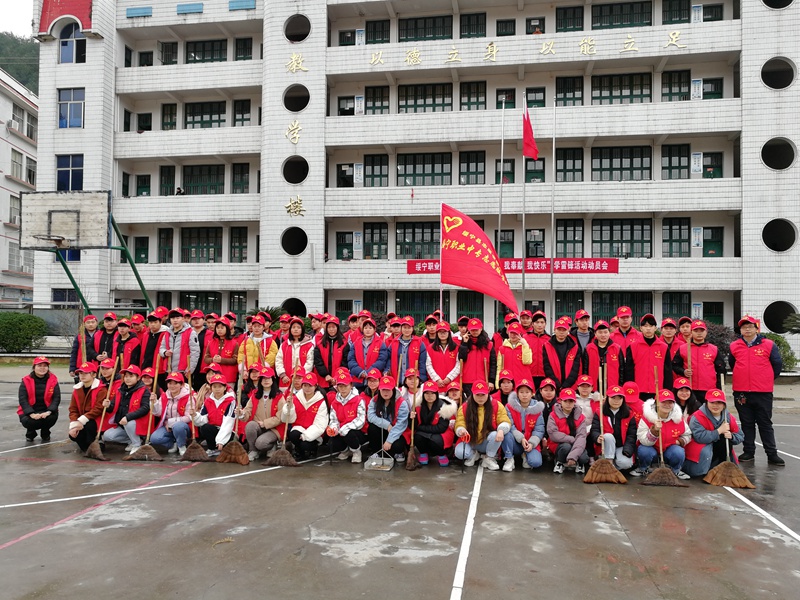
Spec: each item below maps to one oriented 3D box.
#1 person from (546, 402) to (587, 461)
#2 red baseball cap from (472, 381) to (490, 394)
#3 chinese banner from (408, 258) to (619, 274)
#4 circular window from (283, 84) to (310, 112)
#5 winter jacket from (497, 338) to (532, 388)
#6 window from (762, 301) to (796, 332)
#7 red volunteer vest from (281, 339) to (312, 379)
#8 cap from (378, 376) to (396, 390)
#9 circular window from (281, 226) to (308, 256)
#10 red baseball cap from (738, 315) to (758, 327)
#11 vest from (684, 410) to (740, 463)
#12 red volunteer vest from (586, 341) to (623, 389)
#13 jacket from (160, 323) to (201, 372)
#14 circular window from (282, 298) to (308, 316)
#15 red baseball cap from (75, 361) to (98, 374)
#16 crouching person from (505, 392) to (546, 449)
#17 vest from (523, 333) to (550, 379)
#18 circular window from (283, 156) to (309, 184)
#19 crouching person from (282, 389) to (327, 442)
[{"bbox_3d":[1.897,1.422,7.058,0.530,0.950,0.680,0,-1,9],"label":"person"},{"bbox_3d":[0.896,0.968,6.900,0.185,0.150,0.250,0,-3,6],"label":"red baseball cap"},{"bbox_3d":[5.031,-1.507,28.496,9.505,0.630,0.060,0,-3,10],"label":"chinese banner"},{"bbox_3d":[-4.840,-9.450,29.286,1.320,1.320,0.250,0,-2,9],"label":"circular window"},{"bbox_3d":[1.489,0.829,8.150,0.500,0.660,0.360,0,-1,9],"label":"winter jacket"},{"bbox_3d":[16.211,0.745,26.550,1.400,1.400,0.250,0,-1,10],"label":"window"},{"bbox_3d":[-1.395,0.860,8.450,0.440,0.660,0.300,1,-2,0],"label":"red volunteer vest"},{"bbox_3d":[-0.141,0.959,7.150,0.190,0.150,0.260,0,10,2],"label":"cap"},{"bbox_3d":[-5.072,-2.817,30.000,1.400,1.400,0.250,0,-1,10],"label":"circular window"},{"bbox_3d":[3.993,0.246,7.150,0.190,0.140,0.260,0,-14,37],"label":"red baseball cap"},{"bbox_3d":[3.345,1.450,6.680,0.510,0.540,0.360,0,-1,11],"label":"vest"},{"bbox_3d":[2.662,0.875,8.150,0.480,0.680,0.310,0,-1,12],"label":"red volunteer vest"},{"bbox_3d":[-3.043,0.658,8.650,0.550,0.700,0.340,0,-2,12],"label":"jacket"},{"bbox_3d":[-5.072,0.601,30.000,1.400,1.400,0.250,0,-1,10],"label":"circular window"},{"bbox_3d":[-3.815,0.826,7.600,0.190,0.140,0.260,0,-1,5],"label":"red baseball cap"},{"bbox_3d":[1.421,1.393,7.108,0.540,1.000,0.680,0,-1,7],"label":"crouching person"},{"bbox_3d":[1.931,0.774,8.700,0.470,0.630,0.280,0,-1,10],"label":"vest"},{"bbox_3d":[-5.091,-6.326,30.602,1.300,1.300,0.250,0,-3,10],"label":"circular window"},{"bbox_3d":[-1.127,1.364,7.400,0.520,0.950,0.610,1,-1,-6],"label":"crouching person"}]

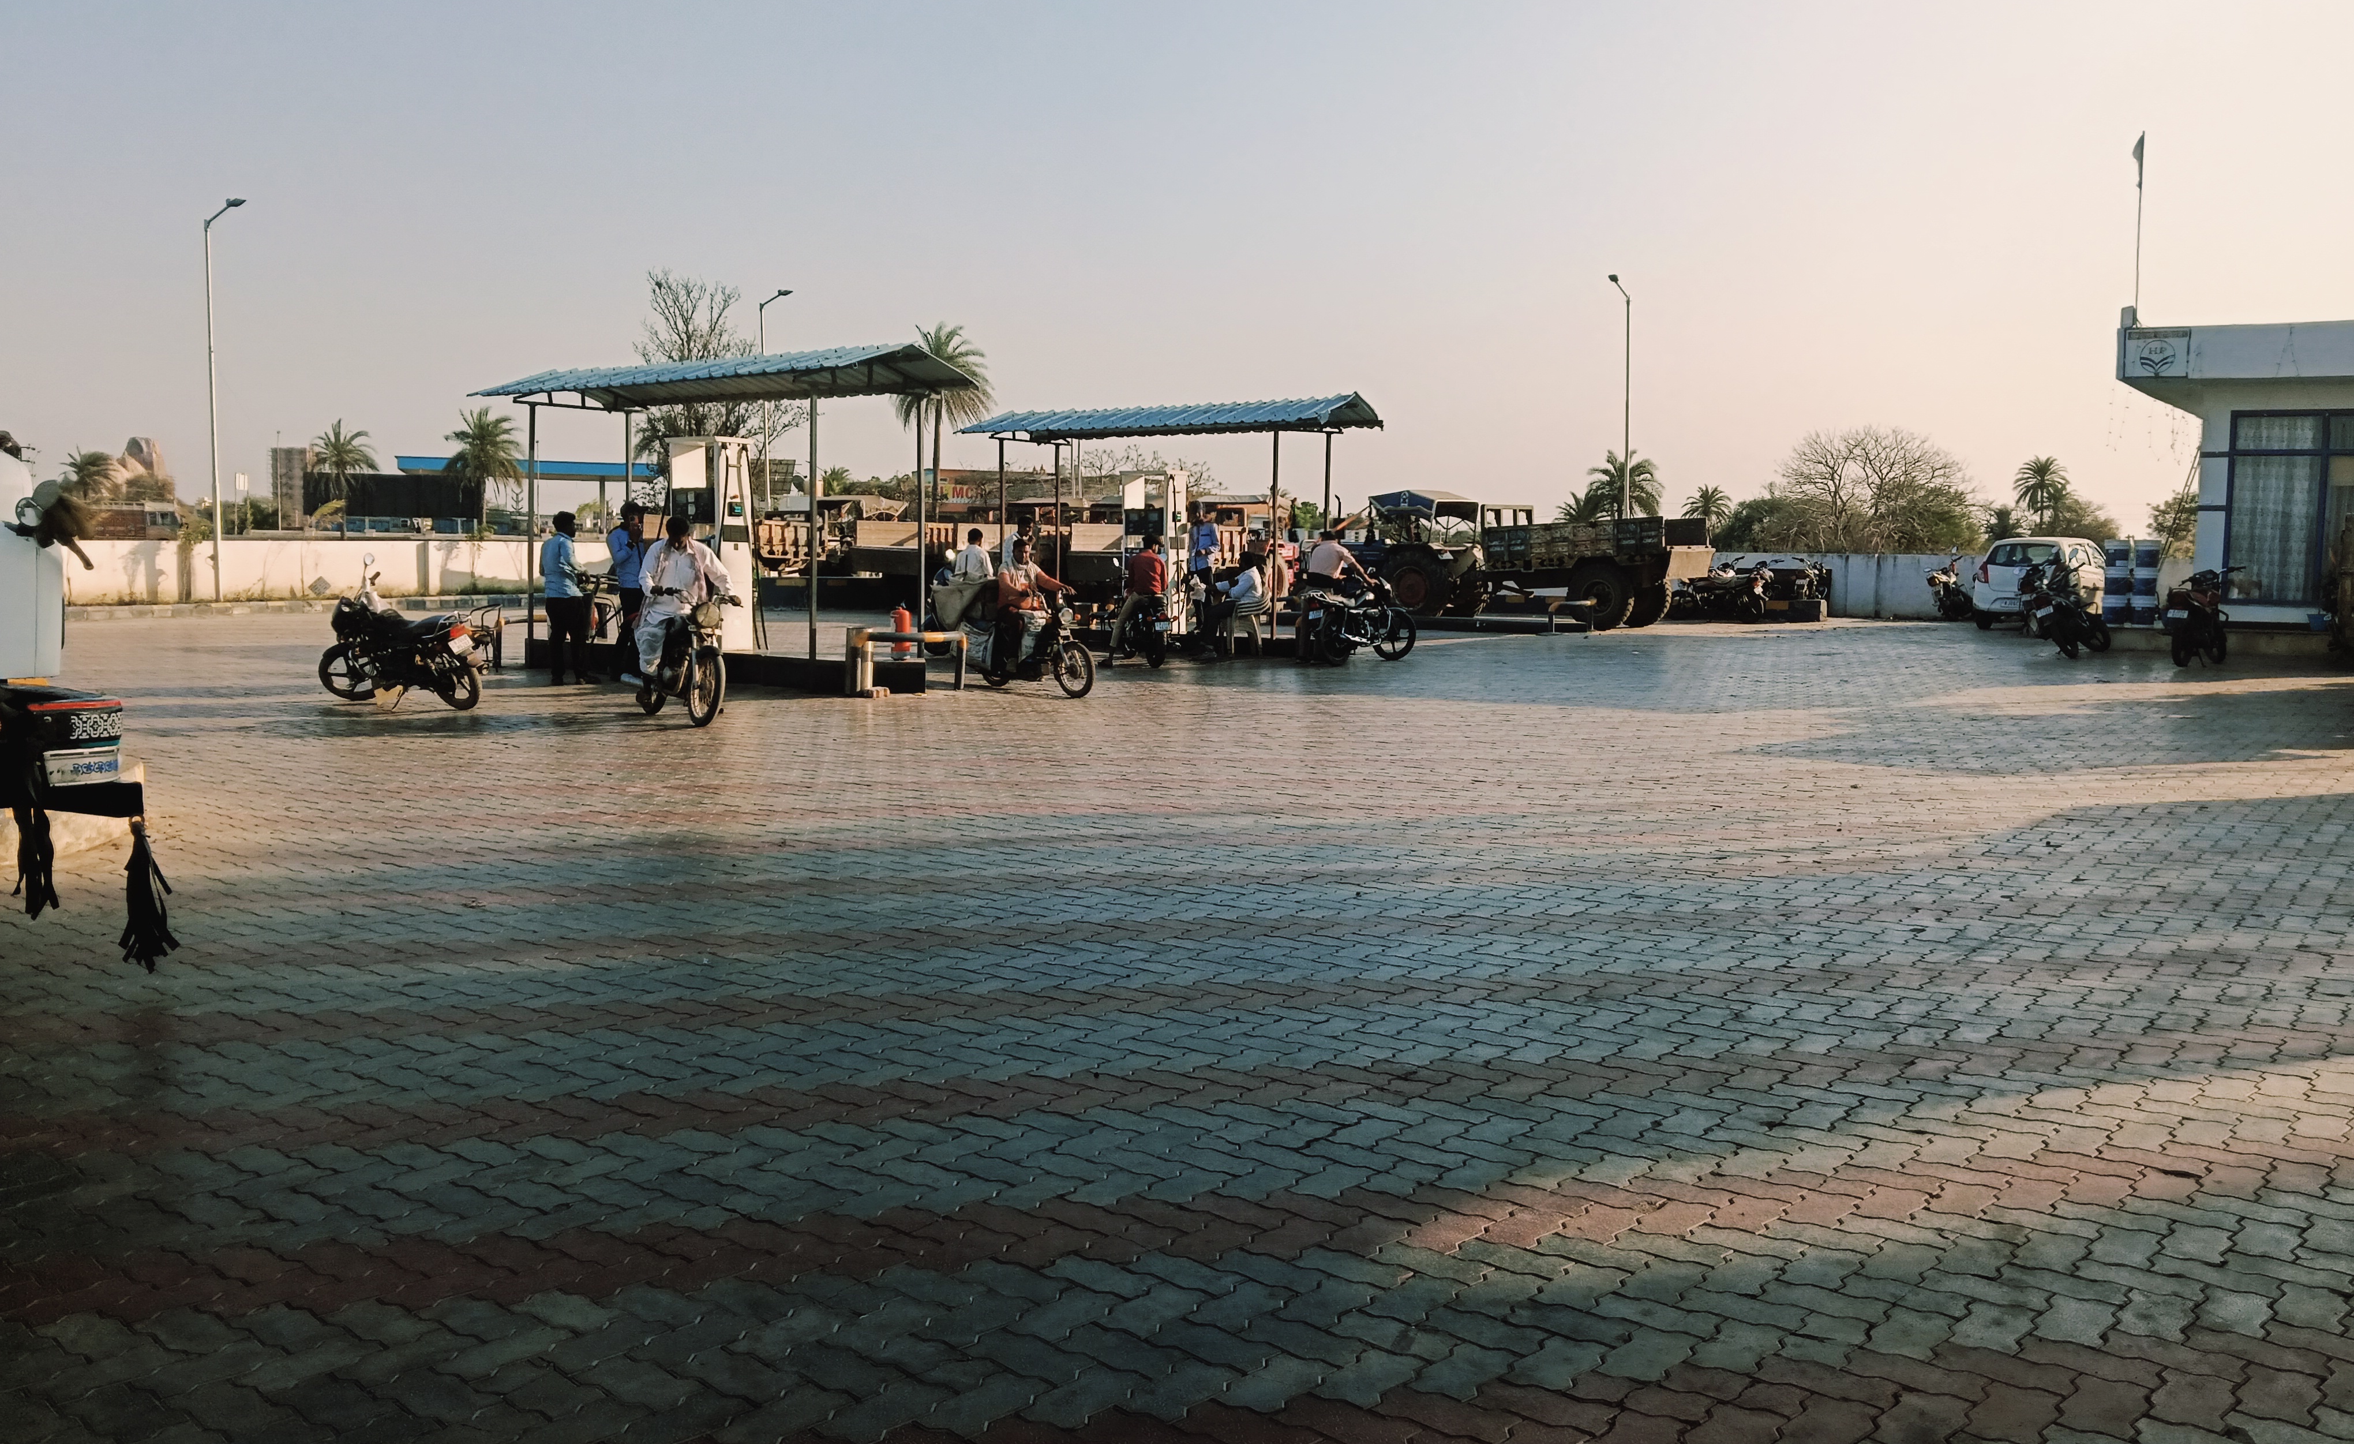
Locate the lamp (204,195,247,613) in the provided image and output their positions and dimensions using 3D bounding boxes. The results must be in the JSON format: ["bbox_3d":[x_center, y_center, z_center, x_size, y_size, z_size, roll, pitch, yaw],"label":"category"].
[{"bbox_3d":[-17.539,-5.826,33.792,1.350,7.400,0.250,4,7,35],"label":"lamp"}]

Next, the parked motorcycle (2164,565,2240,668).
[{"bbox_3d":[12.147,-1.218,21.826,2.000,1.090,0.750,-5,4,-43],"label":"parked motorcycle"}]

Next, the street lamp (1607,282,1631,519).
[{"bbox_3d":[9.742,-6.237,40.264,0.250,7.005,0.950,4,7,35],"label":"street lamp"}]

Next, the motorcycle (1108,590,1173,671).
[{"bbox_3d":[-0.386,-1.197,21.032,0.750,1.090,2.000,-1,6,-16],"label":"motorcycle"}]

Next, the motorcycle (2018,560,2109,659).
[{"bbox_3d":[11.481,-1.377,23.481,0.780,1.100,2.000,-16,-6,40],"label":"motorcycle"}]

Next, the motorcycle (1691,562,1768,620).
[{"bbox_3d":[9.707,-2.307,32.730,1.950,1.100,0.750,5,7,38],"label":"motorcycle"}]

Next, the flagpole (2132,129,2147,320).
[{"bbox_3d":[11.608,-5.946,22.306,0.160,2.350,0.080,0,5,0],"label":"flagpole"}]

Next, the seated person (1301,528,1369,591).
[{"bbox_3d":[1.791,-1.422,20.700,0.580,1.480,0.750,5,7,40],"label":"seated person"}]

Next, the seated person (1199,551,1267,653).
[{"bbox_3d":[0.665,-1.385,21.800,0.780,1.240,0.520,0,5,0],"label":"seated person"}]

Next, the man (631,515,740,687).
[{"bbox_3d":[-4.015,-0.970,14.980,0.680,1.400,0.750,-4,7,-35],"label":"man"}]

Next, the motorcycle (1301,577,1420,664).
[{"bbox_3d":[2.178,-1.201,21.487,1.980,1.100,0.750,-5,8,-43],"label":"motorcycle"}]

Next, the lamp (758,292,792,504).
[{"bbox_3d":[-10.493,-7.323,48.363,1.000,8.000,0.280,1,5,7],"label":"lamp"}]

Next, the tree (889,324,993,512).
[{"bbox_3d":[-8.841,-10.241,69.331,3.990,9.388,3.990,0,6,0],"label":"tree"}]

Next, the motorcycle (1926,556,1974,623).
[{"bbox_3d":[13.761,-2.273,32.431,0.750,1.120,1.950,4,7,36],"label":"motorcycle"}]

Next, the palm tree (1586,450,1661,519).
[{"bbox_3d":[20.642,-9.737,84.442,3.400,5.600,3.400,0,6,0],"label":"palm tree"}]

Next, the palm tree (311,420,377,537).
[{"bbox_3d":[-41.634,-11.410,92.000,3.400,7.400,3.400,0,5,0],"label":"palm tree"}]

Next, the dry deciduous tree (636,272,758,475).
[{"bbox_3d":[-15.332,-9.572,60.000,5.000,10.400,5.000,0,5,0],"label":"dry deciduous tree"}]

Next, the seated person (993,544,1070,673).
[{"bbox_3d":[-1.415,-1.102,17.528,0.620,1.230,0.680,-4,7,-35],"label":"seated person"}]

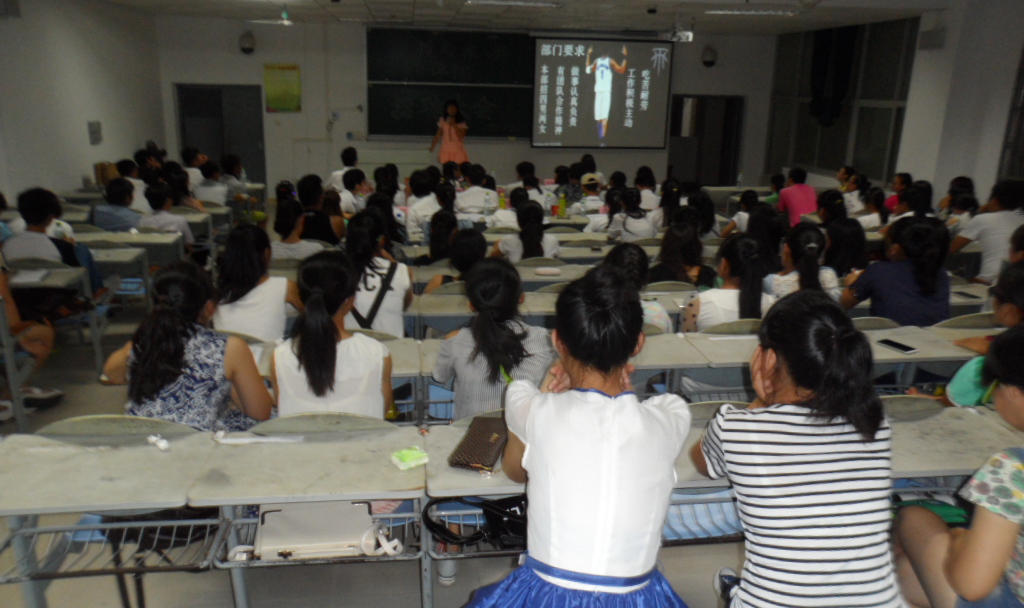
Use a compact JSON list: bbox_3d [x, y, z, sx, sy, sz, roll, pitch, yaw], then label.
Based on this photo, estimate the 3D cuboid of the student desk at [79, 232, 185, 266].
[{"bbox_3d":[-3.260,-0.174,6.375,1.080,0.750,0.420,-1,16,-7],"label":"student desk"}]

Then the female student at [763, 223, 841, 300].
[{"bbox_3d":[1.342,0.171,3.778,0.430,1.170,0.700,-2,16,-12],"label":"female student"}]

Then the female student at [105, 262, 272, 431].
[{"bbox_3d":[-1.012,0.433,2.595,0.530,1.200,0.700,4,16,7],"label":"female student"}]

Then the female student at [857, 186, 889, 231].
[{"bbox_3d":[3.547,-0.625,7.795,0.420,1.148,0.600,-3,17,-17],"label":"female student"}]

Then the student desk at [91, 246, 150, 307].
[{"bbox_3d":[-3.143,-0.009,5.983,0.620,0.750,0.420,0,16,-7],"label":"student desk"}]

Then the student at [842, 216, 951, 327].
[{"bbox_3d":[1.786,0.162,3.773,0.460,1.210,0.720,-3,16,-15],"label":"student"}]

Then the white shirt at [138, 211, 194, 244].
[{"bbox_3d":[-2.925,-0.520,6.548,0.460,0.540,0.300,1,16,-3],"label":"white shirt"}]

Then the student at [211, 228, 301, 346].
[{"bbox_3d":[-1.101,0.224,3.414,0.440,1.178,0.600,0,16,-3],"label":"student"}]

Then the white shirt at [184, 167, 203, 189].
[{"bbox_3d":[-4.087,-1.486,9.943,0.430,0.550,0.300,3,16,4],"label":"white shirt"}]

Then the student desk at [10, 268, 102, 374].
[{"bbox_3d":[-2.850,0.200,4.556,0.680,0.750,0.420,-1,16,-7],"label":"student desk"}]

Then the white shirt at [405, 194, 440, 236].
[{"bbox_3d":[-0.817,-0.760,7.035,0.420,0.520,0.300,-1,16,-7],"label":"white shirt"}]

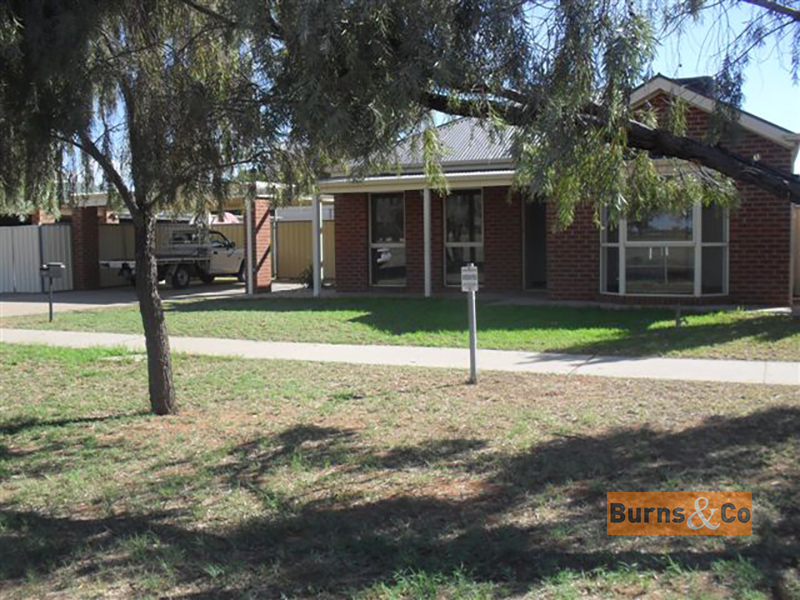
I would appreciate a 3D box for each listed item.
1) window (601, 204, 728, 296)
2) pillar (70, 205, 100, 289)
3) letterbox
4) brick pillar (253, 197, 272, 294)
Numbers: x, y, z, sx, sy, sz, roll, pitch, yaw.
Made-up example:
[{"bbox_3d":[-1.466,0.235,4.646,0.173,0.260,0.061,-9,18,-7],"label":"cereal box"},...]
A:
[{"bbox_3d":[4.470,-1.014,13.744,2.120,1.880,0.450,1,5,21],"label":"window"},{"bbox_3d":[-8.426,-1.381,21.699,0.340,2.220,0.620,1,5,21],"label":"pillar"},{"bbox_3d":[-6.002,-0.514,14.000,0.240,0.250,0.330,1,5,21],"label":"letterbox"},{"bbox_3d":[-3.318,-1.263,18.809,0.330,2.120,0.620,1,5,21],"label":"brick pillar"}]

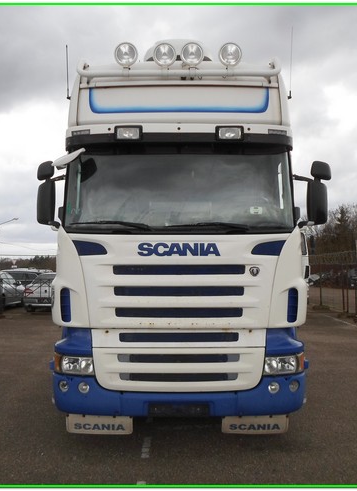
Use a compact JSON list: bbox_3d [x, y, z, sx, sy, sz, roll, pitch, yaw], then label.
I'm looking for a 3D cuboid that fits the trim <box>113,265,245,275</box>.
[{"bbox_3d":[0.009,0.221,4.240,1.180,0.090,0.060,0,-2,0],"label":"trim"}]

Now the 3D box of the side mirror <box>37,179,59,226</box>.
[{"bbox_3d":[-1.357,-0.437,4.900,0.210,0.470,0.170,0,-2,0],"label":"side mirror"}]

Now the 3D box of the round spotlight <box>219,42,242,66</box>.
[{"bbox_3d":[0.554,-2.013,4.970,0.240,0.245,0.140,0,-2,0],"label":"round spotlight"}]

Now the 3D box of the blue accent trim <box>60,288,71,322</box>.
[{"bbox_3d":[-1.105,0.588,4.620,0.110,0.340,0.100,0,-2,0],"label":"blue accent trim"}]

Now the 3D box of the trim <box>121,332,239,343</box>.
[{"bbox_3d":[0.009,0.872,4.450,1.130,0.088,0.060,0,-2,0],"label":"trim"}]

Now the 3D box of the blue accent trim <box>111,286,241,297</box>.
[{"bbox_3d":[0.004,0.412,4.220,1.160,0.090,0.060,0,-2,0],"label":"blue accent trim"}]

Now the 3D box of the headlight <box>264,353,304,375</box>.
[{"bbox_3d":[0.985,1.107,4.420,0.410,0.200,0.260,0,-2,0],"label":"headlight"}]

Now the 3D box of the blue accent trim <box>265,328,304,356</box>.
[{"bbox_3d":[1.045,0.925,4.570,0.400,0.260,0.280,0,-2,0],"label":"blue accent trim"}]

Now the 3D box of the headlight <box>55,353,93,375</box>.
[{"bbox_3d":[-1.015,1.142,4.540,0.420,0.220,0.270,0,-2,0],"label":"headlight"}]

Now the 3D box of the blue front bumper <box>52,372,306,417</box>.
[{"bbox_3d":[0.005,1.370,4.420,2.460,0.360,0.450,0,-2,0],"label":"blue front bumper"}]

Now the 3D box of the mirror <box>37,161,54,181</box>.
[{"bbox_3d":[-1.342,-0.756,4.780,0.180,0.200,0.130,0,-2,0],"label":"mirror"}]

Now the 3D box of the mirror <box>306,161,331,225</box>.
[{"bbox_3d":[1.461,-0.551,4.900,0.250,0.640,0.200,0,-2,0],"label":"mirror"}]

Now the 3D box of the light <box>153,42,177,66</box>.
[{"bbox_3d":[-0.142,-1.974,4.870,0.230,0.240,0.140,0,-2,0],"label":"light"}]

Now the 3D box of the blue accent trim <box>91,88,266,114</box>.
[{"bbox_3d":[0.010,-1.477,4.800,1.830,0.290,0.100,0,-2,0],"label":"blue accent trim"}]

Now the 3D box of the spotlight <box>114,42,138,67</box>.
[{"bbox_3d":[-0.542,-1.974,4.870,0.230,0.240,0.140,0,-2,0],"label":"spotlight"}]

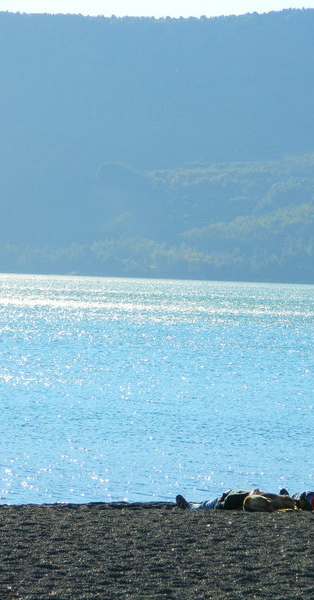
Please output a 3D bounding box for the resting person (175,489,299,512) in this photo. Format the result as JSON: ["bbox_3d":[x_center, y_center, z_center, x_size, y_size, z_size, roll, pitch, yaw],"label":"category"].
[{"bbox_3d":[0.693,2.066,30.600,0.500,0.270,1.653,1,-5,-32],"label":"resting person"}]

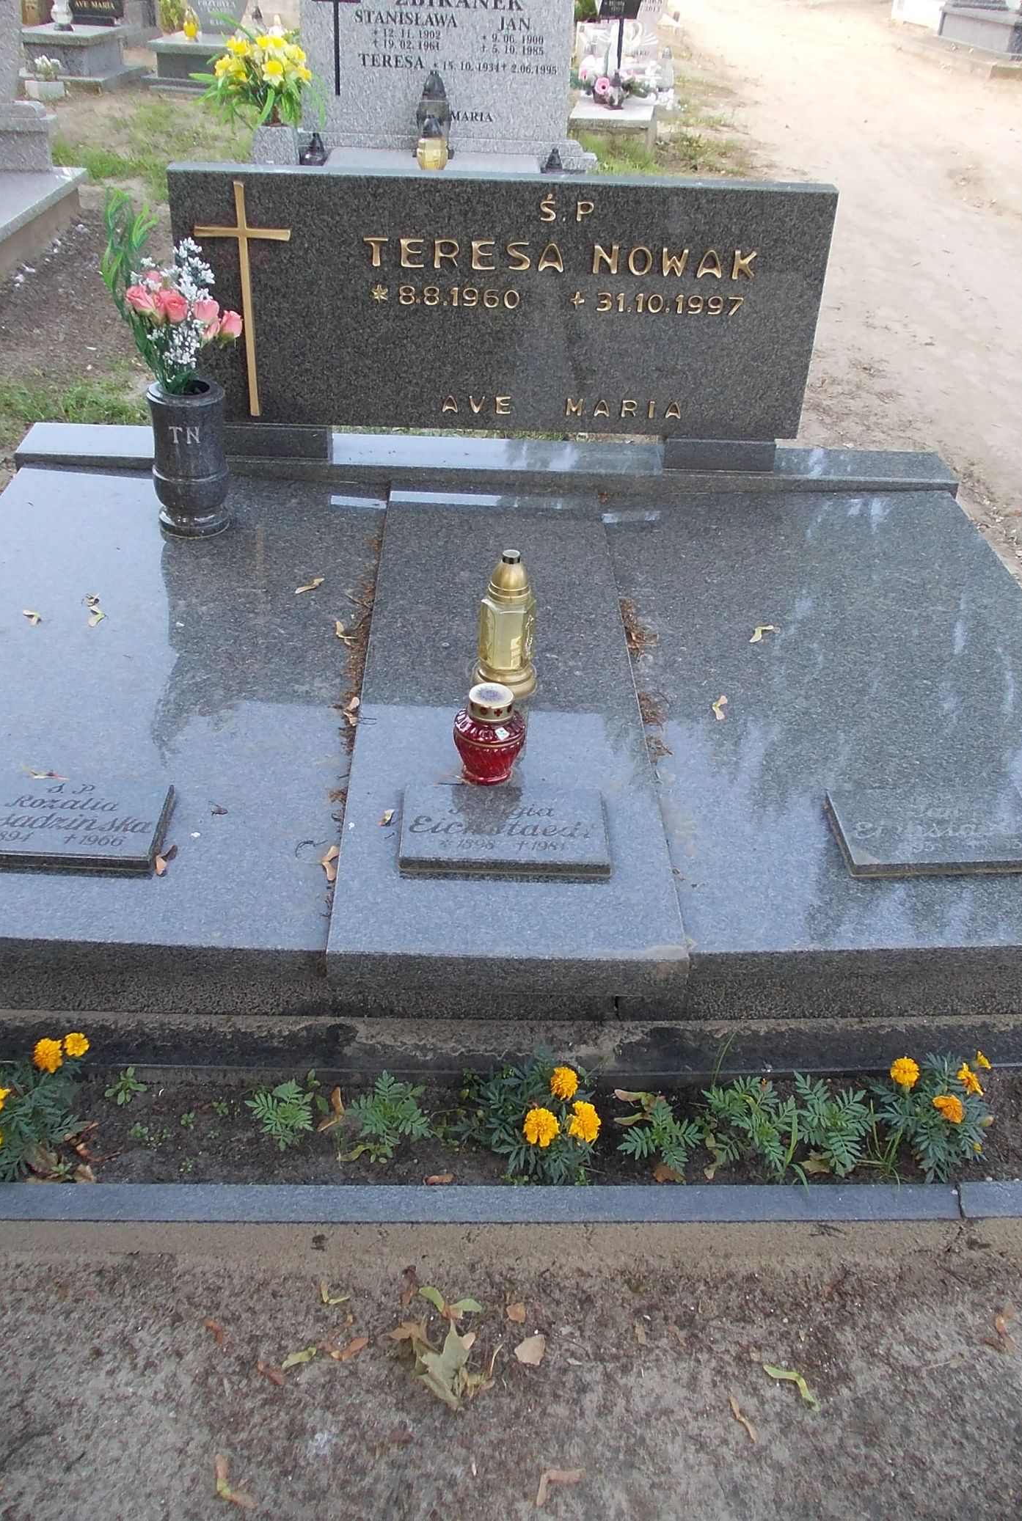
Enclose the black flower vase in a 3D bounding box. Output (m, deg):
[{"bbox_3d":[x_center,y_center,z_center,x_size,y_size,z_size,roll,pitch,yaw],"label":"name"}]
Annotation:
[{"bbox_3d":[-0.720,-0.678,2.772,0.166,0.312,0.166,0,37,-10],"label":"black flower vase"}]

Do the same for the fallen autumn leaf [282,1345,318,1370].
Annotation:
[{"bbox_3d":[-0.250,0.706,1.455,0.046,0.010,0.015,-17,38,-28],"label":"fallen autumn leaf"}]

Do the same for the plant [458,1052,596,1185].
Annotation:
[{"bbox_3d":[0.024,0.480,1.661,0.182,0.140,0.150,1,33,-3],"label":"plant"}]

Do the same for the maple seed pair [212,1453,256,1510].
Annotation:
[{"bbox_3d":[-0.290,0.750,1.271,0.023,0.009,0.071,-26,44,-34],"label":"maple seed pair"}]

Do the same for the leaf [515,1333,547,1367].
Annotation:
[{"bbox_3d":[0.025,0.706,1.478,0.035,0.010,0.040,9,34,10],"label":"leaf"}]

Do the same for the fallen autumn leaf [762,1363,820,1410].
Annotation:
[{"bbox_3d":[0.336,0.736,1.457,0.078,0.012,0.027,29,41,34],"label":"fallen autumn leaf"}]

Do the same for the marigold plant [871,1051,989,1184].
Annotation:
[{"bbox_3d":[0.578,0.490,1.692,0.155,0.140,0.140,1,33,-3],"label":"marigold plant"}]

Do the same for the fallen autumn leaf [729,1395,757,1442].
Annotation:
[{"bbox_3d":[0.266,0.759,1.418,0.010,0.010,0.055,-10,35,-20],"label":"fallen autumn leaf"}]

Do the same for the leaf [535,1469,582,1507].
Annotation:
[{"bbox_3d":[0.048,0.790,1.350,0.064,0.010,0.027,-17,38,-28],"label":"leaf"}]

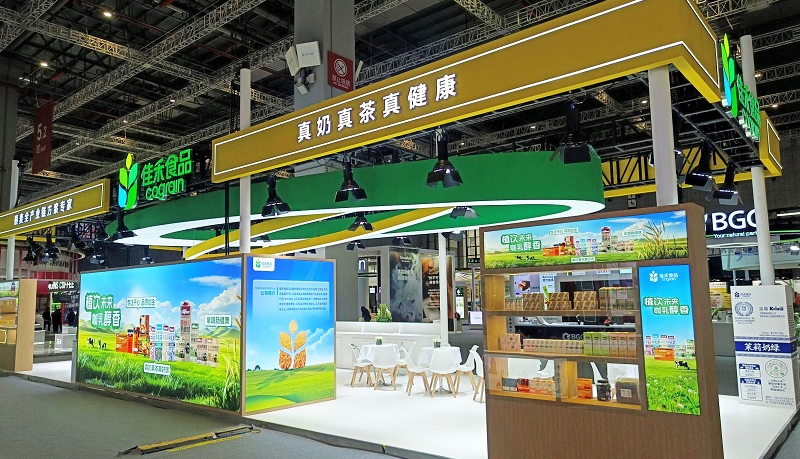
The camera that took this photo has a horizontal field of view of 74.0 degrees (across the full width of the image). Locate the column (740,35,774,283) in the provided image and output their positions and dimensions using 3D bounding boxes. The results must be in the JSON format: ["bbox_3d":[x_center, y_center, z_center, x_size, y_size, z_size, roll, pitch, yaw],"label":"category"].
[{"bbox_3d":[5.518,-0.254,8.109,0.200,5.650,0.200,-7,-9,38],"label":"column"}]

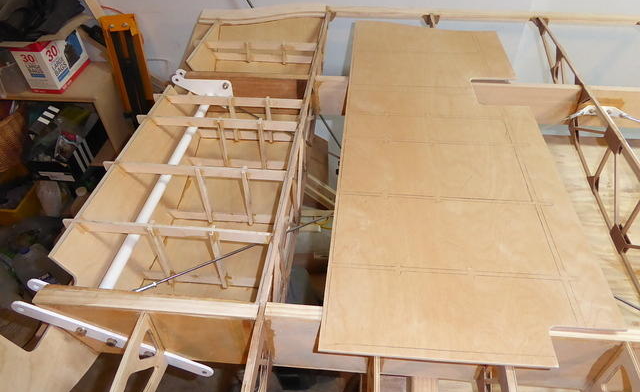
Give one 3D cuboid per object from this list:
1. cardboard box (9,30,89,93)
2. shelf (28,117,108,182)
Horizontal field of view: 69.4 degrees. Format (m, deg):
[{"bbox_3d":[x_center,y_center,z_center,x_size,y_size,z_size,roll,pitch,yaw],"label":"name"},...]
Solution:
[{"bbox_3d":[-1.086,-0.562,1.890,0.126,0.168,0.247,4,43,7],"label":"cardboard box"},{"bbox_3d":[-1.099,-0.212,2.054,0.157,0.117,0.331,2,43,5],"label":"shelf"}]

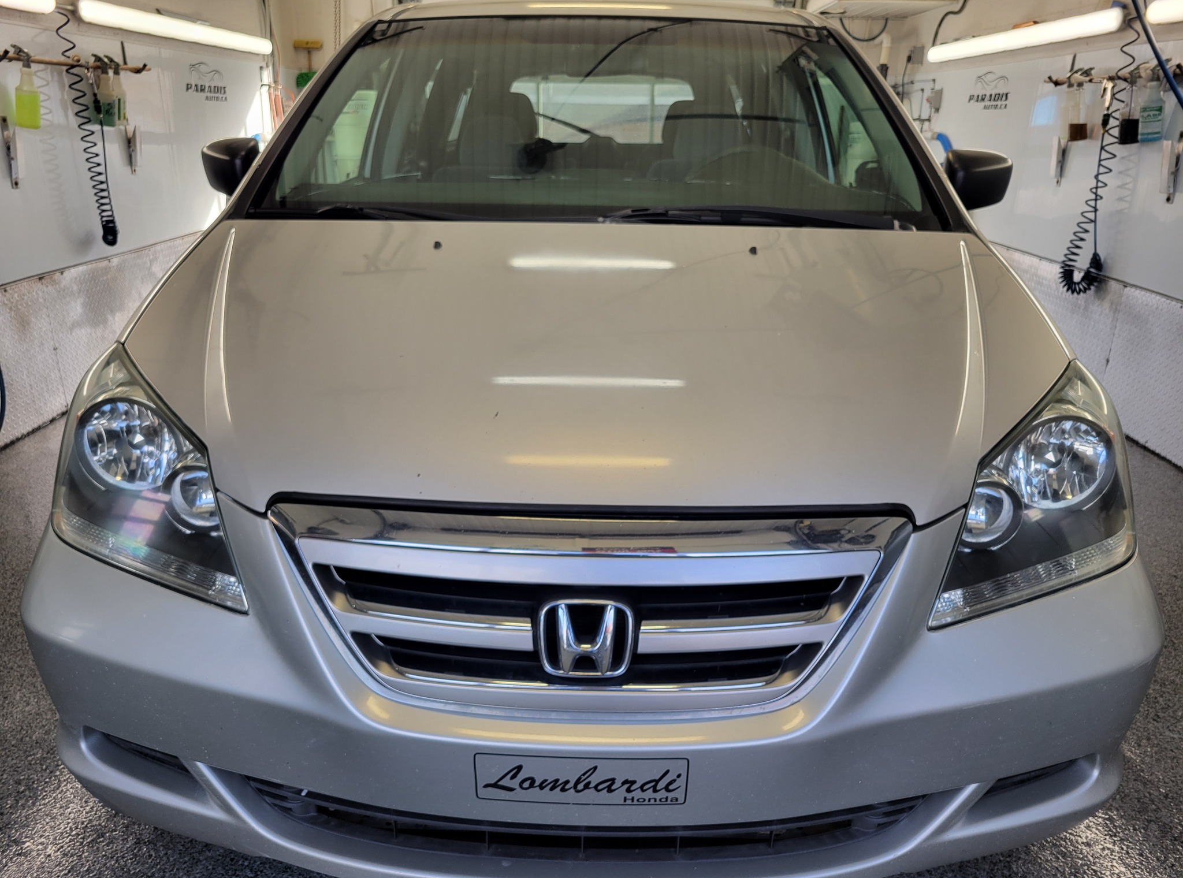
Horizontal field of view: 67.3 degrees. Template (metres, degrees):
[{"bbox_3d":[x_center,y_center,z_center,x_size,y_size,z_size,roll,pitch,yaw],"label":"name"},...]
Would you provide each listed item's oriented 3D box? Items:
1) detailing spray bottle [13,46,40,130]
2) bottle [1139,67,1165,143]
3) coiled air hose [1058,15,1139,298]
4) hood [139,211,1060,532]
[{"bbox_3d":[-2.356,-1.460,3.697,0.102,0.305,0.067,9,20,-3],"label":"detailing spray bottle"},{"bbox_3d":[2.401,-1.435,3.800,0.102,0.305,0.067,-8,20,3],"label":"bottle"},{"bbox_3d":[2.397,-1.292,4.177,0.180,1.210,0.200,1,20,0],"label":"coiled air hose"},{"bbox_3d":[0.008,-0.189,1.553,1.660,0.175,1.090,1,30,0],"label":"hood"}]

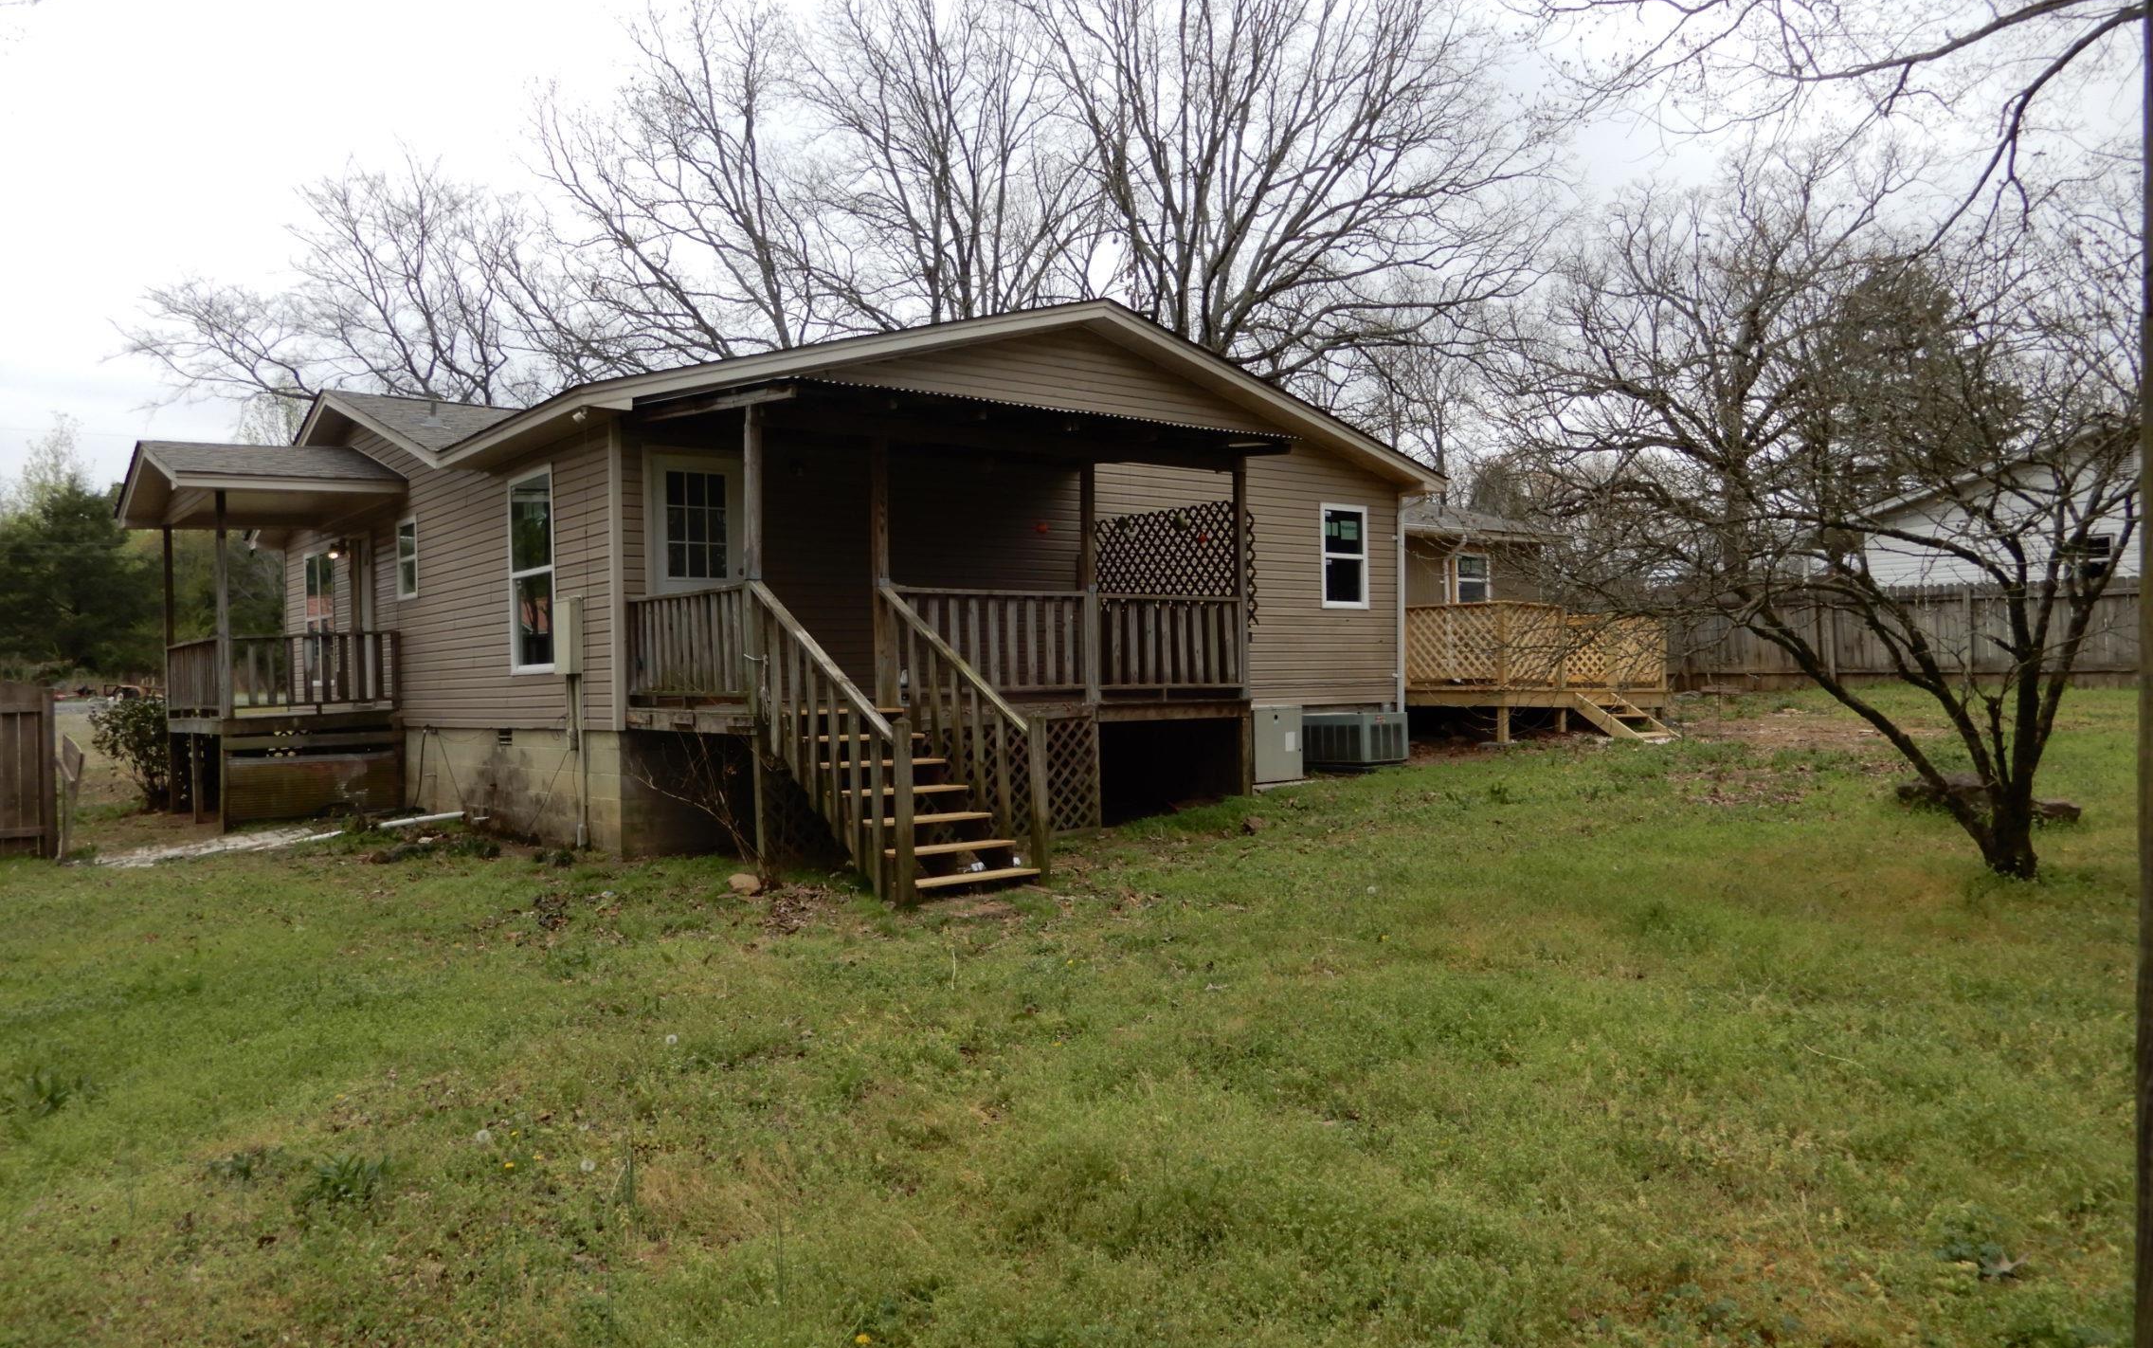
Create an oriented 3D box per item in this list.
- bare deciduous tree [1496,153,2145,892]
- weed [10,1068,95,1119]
[{"bbox_3d":[4.250,-0.830,8.150,3.900,3.950,3.600,-1,0,0],"label":"bare deciduous tree"},{"bbox_3d":[-3.870,1.590,5.650,0.310,0.150,0.280,-1,0,0],"label":"weed"}]

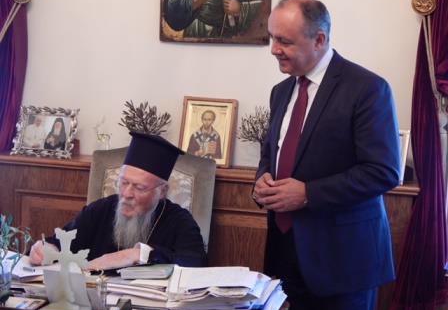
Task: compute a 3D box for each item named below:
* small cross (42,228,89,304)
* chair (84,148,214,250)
[{"bbox_3d":[-0.463,0.329,2.880,0.138,0.242,0.065,4,7,18],"label":"small cross"},{"bbox_3d":[-0.401,0.593,3.574,0.600,1.160,0.660,4,7,19],"label":"chair"}]

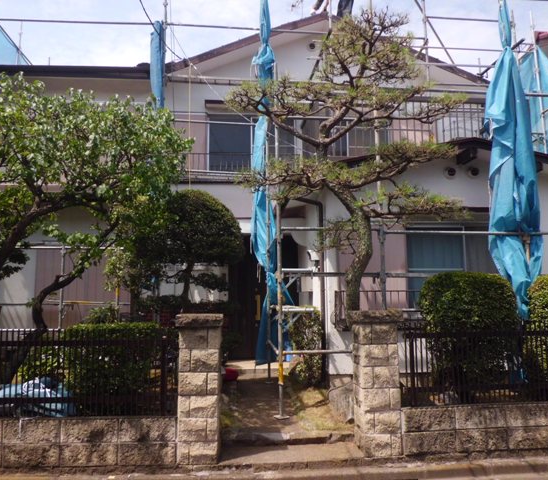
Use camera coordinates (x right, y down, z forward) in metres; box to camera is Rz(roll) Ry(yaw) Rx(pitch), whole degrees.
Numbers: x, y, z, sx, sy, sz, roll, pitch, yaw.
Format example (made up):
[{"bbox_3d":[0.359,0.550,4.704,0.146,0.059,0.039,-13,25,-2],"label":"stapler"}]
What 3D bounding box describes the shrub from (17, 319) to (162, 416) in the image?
[{"bbox_3d":[-1.815,1.310,4.832,1.280,0.940,0.750,0,-7,-6],"label":"shrub"}]

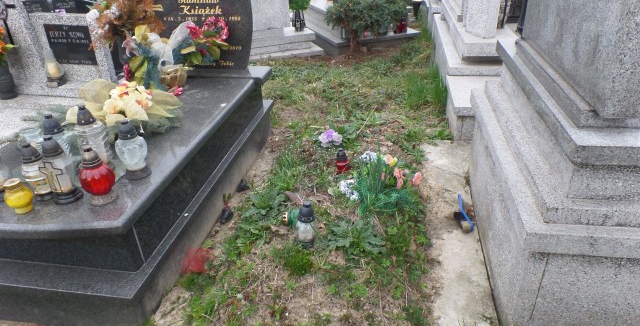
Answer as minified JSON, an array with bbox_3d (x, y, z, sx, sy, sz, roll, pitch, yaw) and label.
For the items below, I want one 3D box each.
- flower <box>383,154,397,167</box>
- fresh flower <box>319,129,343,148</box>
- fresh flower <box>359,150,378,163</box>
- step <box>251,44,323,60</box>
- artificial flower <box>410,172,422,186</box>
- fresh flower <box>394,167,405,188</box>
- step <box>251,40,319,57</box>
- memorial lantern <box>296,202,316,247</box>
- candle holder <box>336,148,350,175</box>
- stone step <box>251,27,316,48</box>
[{"bbox_3d":[0.438,-0.016,2.680,0.080,0.080,0.070,-1,28,0],"label":"flower"},{"bbox_3d":[0.086,-0.223,3.574,0.175,0.110,0.150,-1,28,0],"label":"fresh flower"},{"bbox_3d":[0.312,-0.035,2.740,0.120,0.080,0.100,-1,28,0],"label":"fresh flower"},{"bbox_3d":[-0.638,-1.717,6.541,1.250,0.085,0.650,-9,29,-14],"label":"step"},{"bbox_3d":[0.586,0.094,2.580,0.065,0.080,0.065,-1,28,0],"label":"artificial flower"},{"bbox_3d":[0.482,0.088,2.580,0.065,0.110,0.065,-1,28,0],"label":"fresh flower"},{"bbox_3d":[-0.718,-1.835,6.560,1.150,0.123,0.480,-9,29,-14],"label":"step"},{"bbox_3d":[-0.076,0.316,2.285,0.095,0.250,0.095,-1,28,0],"label":"memorial lantern"},{"bbox_3d":[0.167,-0.018,3.064,0.090,0.180,0.090,-1,28,0],"label":"candle holder"},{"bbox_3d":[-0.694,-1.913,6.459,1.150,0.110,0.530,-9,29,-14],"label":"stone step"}]

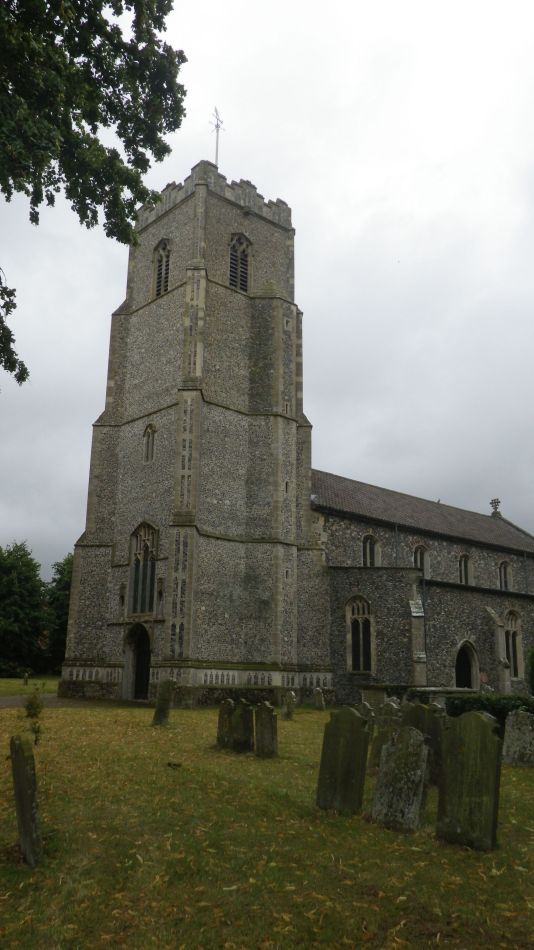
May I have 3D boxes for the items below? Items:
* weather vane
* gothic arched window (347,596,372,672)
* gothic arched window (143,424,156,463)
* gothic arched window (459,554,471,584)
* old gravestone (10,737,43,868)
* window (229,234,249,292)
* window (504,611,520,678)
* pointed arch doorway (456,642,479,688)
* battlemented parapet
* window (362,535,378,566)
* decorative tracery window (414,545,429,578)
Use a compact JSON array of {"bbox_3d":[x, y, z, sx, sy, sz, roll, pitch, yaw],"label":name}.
[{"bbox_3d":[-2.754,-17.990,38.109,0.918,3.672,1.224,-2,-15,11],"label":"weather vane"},{"bbox_3d":[3.990,6.712,29.789,0.326,3.162,1.479,14,-20,-40],"label":"gothic arched window"},{"bbox_3d":[-5.217,-1.406,32.074,0.306,1.836,1.020,14,-20,-40],"label":"gothic arched window"},{"bbox_3d":[10.968,5.332,39.588,1.275,1.836,0.306,14,-20,-40],"label":"gothic arched window"},{"bbox_3d":[-2.020,2.689,5.926,0.085,0.960,0.620,-3,-12,-28],"label":"old gravestone"},{"bbox_3d":[-1.355,-10.143,33.570,1.295,2.876,0.326,14,-20,-40],"label":"window"},{"bbox_3d":[11.401,7.878,32.826,1.479,3.162,0.326,14,-20,-40],"label":"window"},{"bbox_3d":[8.306,8.313,29.888,1.785,2.499,0.459,14,-20,-40],"label":"pointed arch doorway"},{"bbox_3d":[-2.798,-13.021,36.950,5.916,1.683,5.916,14,-20,-40],"label":"battlemented parapet"},{"bbox_3d":[4.914,3.773,34.296,1.275,1.785,0.306,14,-20,-40],"label":"window"},{"bbox_3d":[8.028,4.569,37.019,1.326,1.856,0.306,14,-20,-40],"label":"decorative tracery window"}]

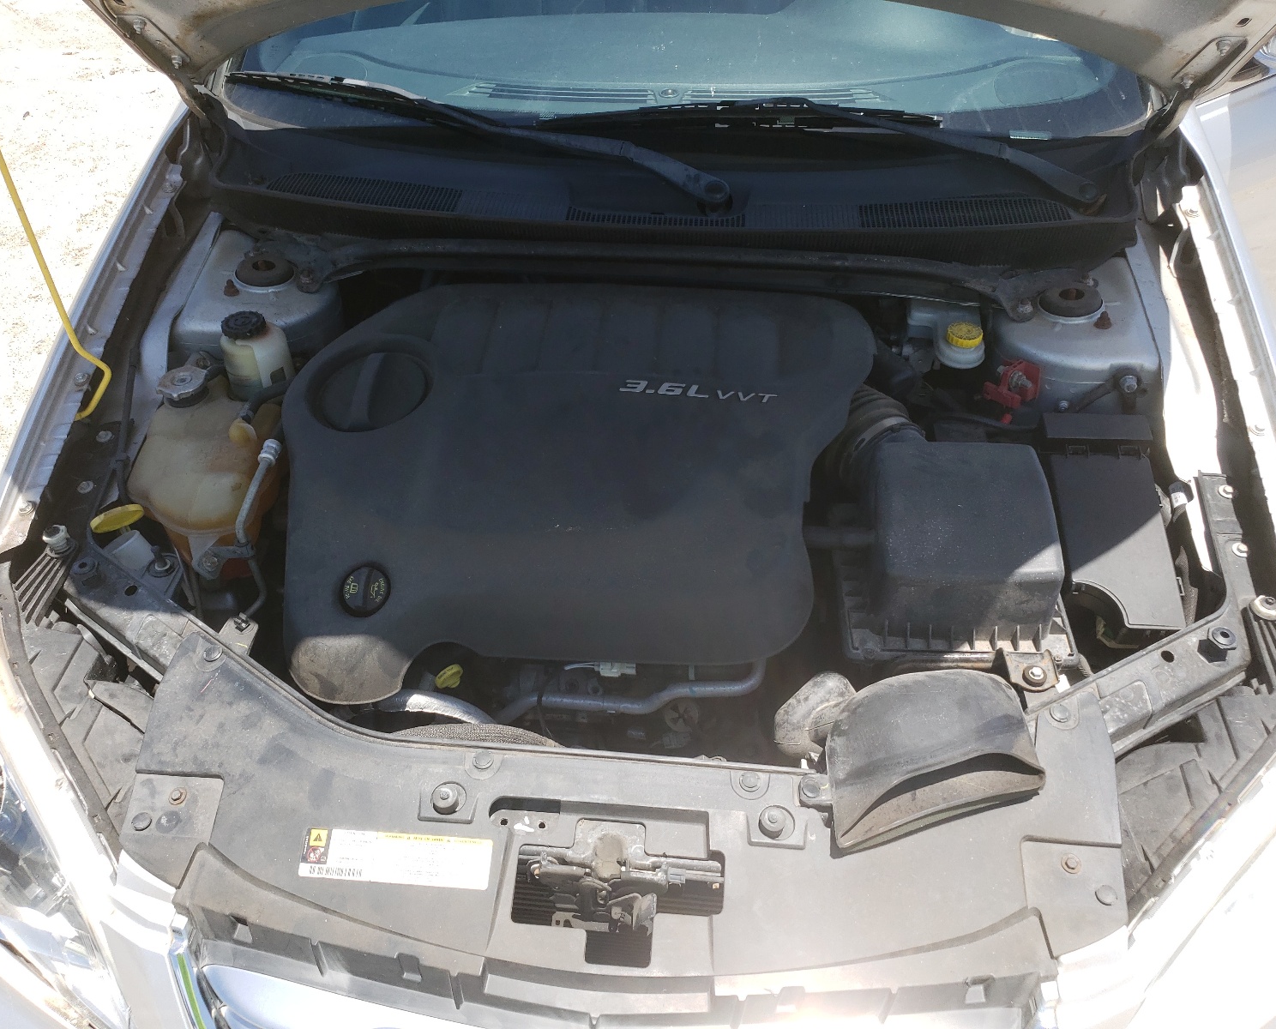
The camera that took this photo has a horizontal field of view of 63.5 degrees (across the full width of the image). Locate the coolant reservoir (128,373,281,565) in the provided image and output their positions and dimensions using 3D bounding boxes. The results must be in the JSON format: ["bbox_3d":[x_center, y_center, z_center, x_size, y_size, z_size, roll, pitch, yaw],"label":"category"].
[{"bbox_3d":[-0.523,-0.054,1.302,0.180,0.210,0.200,3,46,4],"label":"coolant reservoir"}]

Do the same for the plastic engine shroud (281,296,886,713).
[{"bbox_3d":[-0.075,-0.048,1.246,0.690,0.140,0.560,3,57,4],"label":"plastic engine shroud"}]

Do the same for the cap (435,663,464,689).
[{"bbox_3d":[-0.206,0.178,1.130,0.032,0.024,0.018,-13,32,30],"label":"cap"}]

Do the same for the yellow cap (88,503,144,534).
[{"bbox_3d":[-0.590,0.005,1.165,0.063,0.014,0.063,-4,19,11],"label":"yellow cap"}]

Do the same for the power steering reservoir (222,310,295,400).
[{"bbox_3d":[-0.488,-0.191,1.329,0.083,0.140,0.083,3,46,4],"label":"power steering reservoir"}]

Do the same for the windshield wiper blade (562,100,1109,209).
[{"bbox_3d":[0.252,-0.550,1.463,0.784,0.060,0.156,12,59,10],"label":"windshield wiper blade"}]

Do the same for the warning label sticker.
[{"bbox_3d":[-0.243,0.346,1.034,0.188,0.002,0.052,3,50,4],"label":"warning label sticker"}]

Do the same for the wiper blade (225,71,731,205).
[{"bbox_3d":[-0.246,-0.568,1.488,0.813,0.060,0.072,18,61,14],"label":"wiper blade"}]

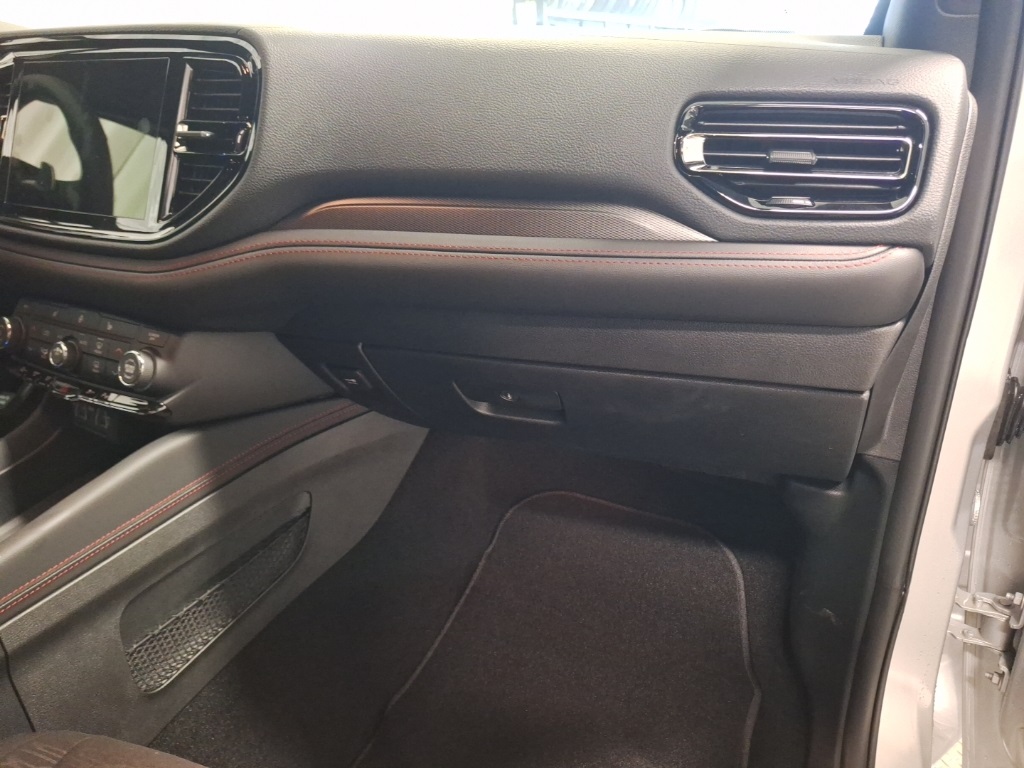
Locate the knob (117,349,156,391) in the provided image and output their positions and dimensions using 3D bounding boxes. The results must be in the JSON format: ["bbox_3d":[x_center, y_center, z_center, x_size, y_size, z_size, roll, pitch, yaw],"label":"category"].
[{"bbox_3d":[-0.310,-0.012,0.562,0.034,0.034,0.014,12,0,26],"label":"knob"}]

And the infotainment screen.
[{"bbox_3d":[-0.386,-0.223,0.618,0.212,0.135,0.014,12,4,26],"label":"infotainment screen"}]

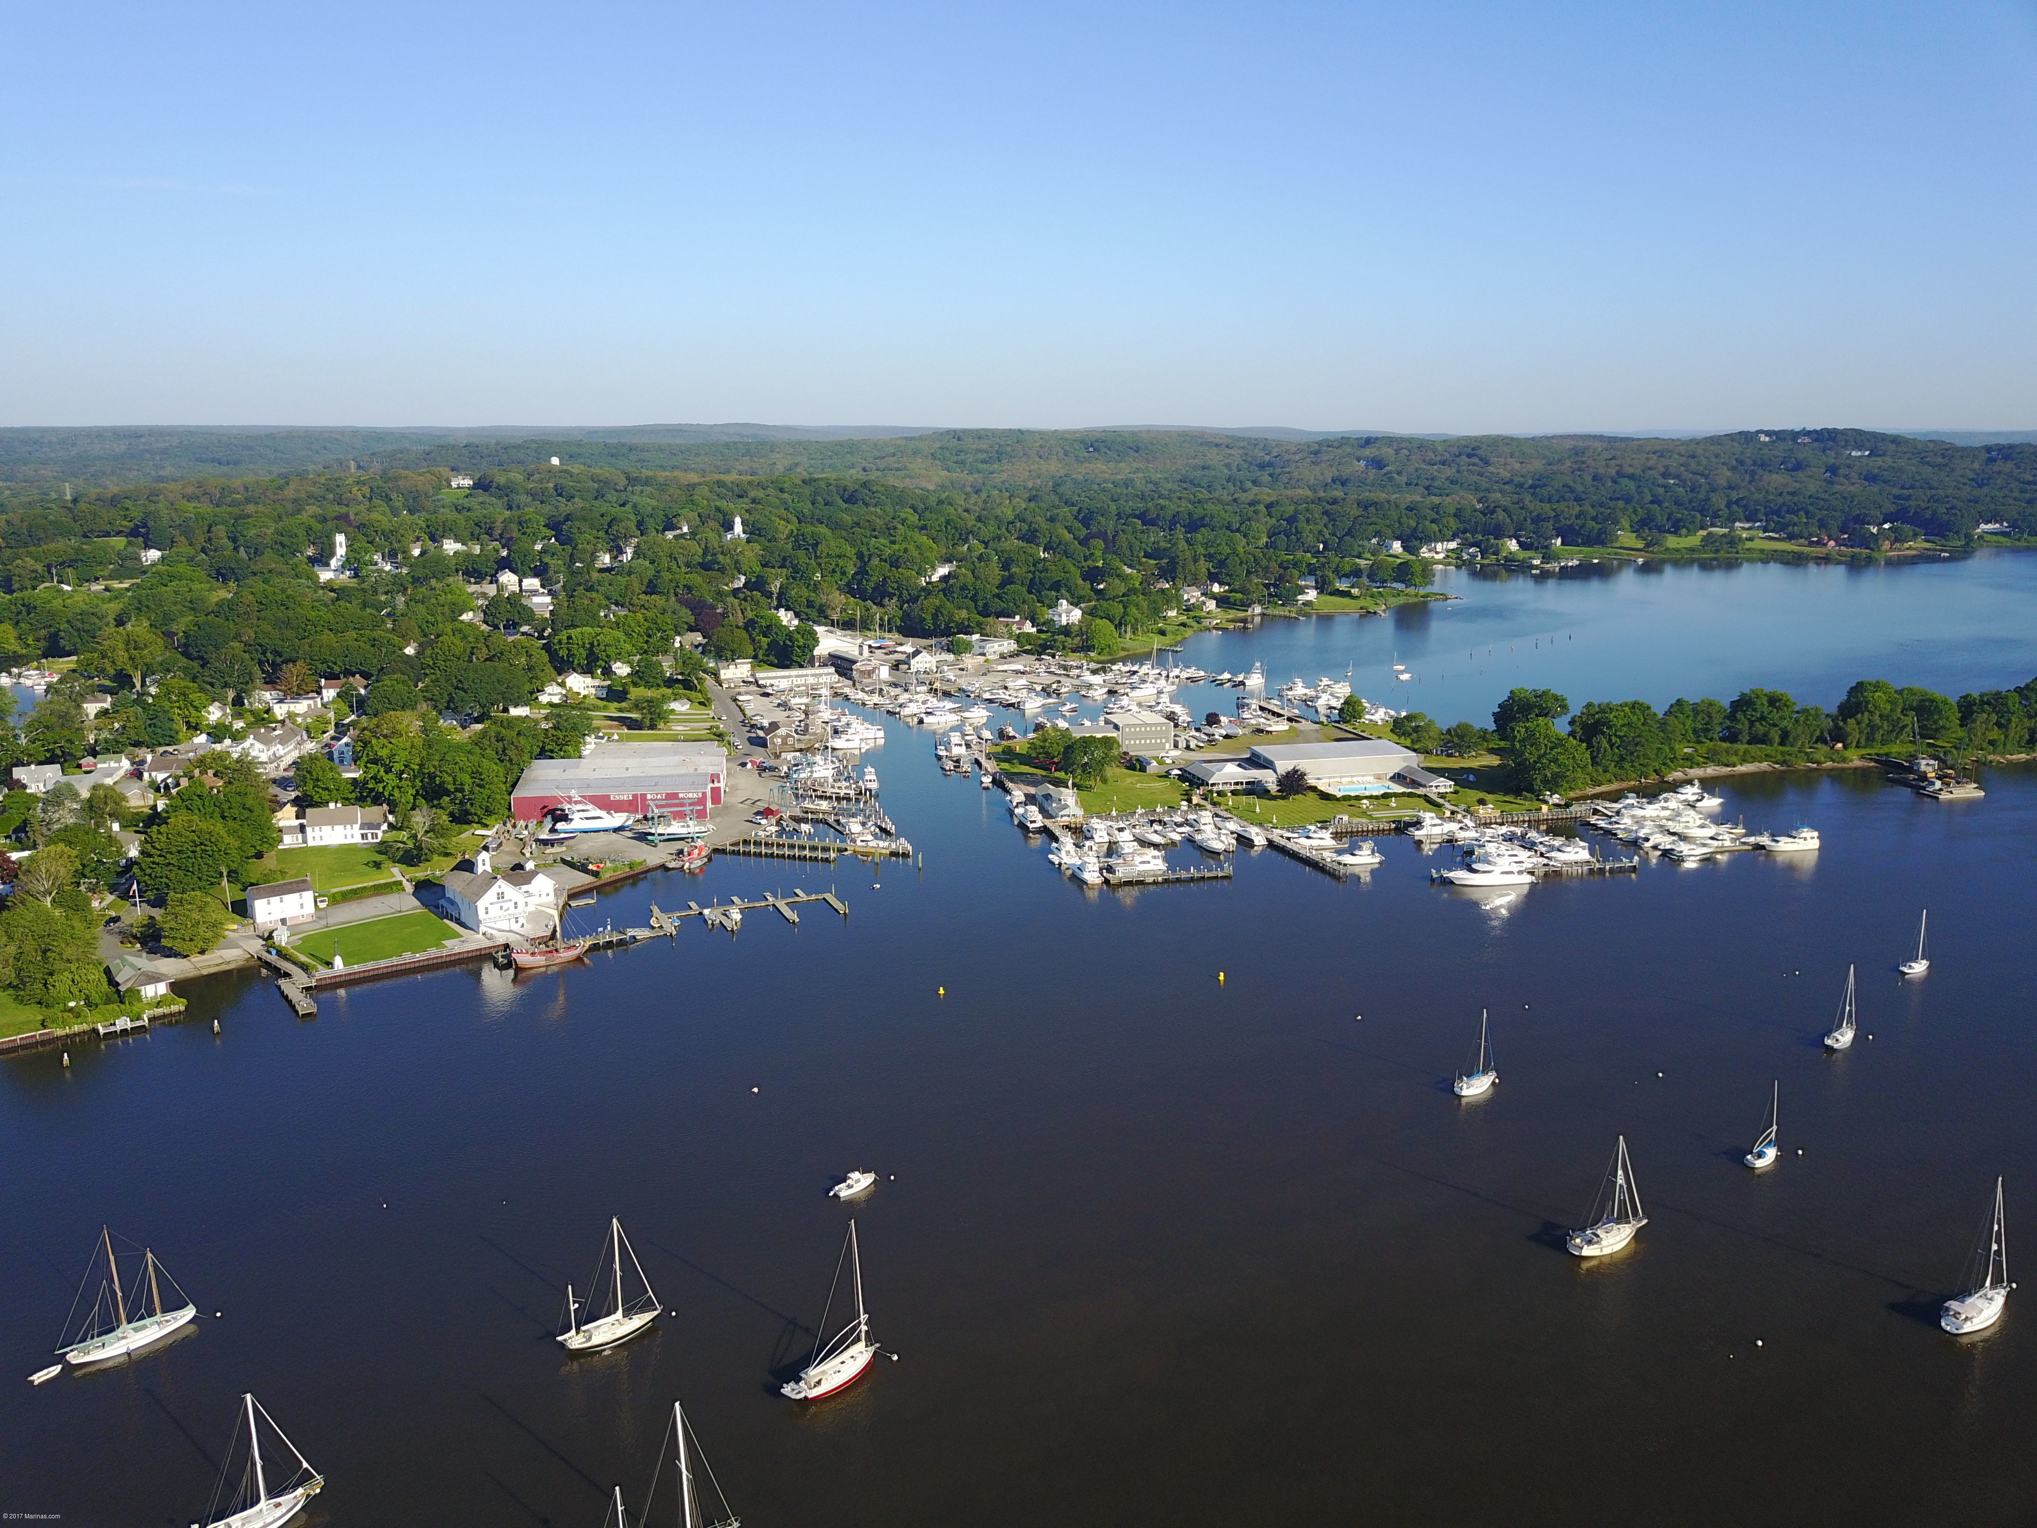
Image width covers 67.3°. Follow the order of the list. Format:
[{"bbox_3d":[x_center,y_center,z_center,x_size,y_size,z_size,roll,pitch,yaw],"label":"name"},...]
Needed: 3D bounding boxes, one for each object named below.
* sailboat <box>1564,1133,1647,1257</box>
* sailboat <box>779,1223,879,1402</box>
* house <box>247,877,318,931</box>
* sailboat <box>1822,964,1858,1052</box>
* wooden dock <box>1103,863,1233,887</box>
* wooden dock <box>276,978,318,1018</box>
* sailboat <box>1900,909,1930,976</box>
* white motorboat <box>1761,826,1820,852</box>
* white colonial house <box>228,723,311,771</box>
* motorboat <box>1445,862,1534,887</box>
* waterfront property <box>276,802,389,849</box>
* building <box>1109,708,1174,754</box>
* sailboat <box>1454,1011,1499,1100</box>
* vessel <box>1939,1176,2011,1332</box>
[{"bbox_3d":[74.394,53.778,191.397,11.600,13.800,3.500,-6,14,-25],"label":"sailboat"},{"bbox_3d":[-20.550,61.070,172.080,12.100,18.200,3.700,-10,16,-40],"label":"sailboat"},{"bbox_3d":[-157.860,29.400,327.870,11.600,9.000,8.200,-9,15,-36],"label":"house"},{"bbox_3d":[137.940,40.169,254.907,8.500,13.600,2.800,-9,15,-35],"label":"sailboat"},{"bbox_3d":[34.331,24.998,349.400,29.000,2.800,3.000,-3,13,-14],"label":"wooden dock"},{"bbox_3d":[-136.070,44.060,288.460,2.800,2.000,19.000,-9,15,-35],"label":"wooden dock"},{"bbox_3d":[170.550,33.437,289.864,7.500,12.000,2.500,-5,13,-23],"label":"sailboat"},{"bbox_3d":[201.950,18.990,400.000,14.400,5.900,4.500,-1,12,-7],"label":"white motorboat"},{"bbox_3d":[-235.290,-5.880,478.060,14.500,10.500,29.000,-1,12,-3],"label":"white colonial house"},{"bbox_3d":[106.800,24.567,346.704,19.000,5.000,5.200,-1,12,-7],"label":"motorboat"},{"bbox_3d":[-164.838,14.244,369.251,24.000,8.800,10.000,-3,13,-15],"label":"waterfront property"},{"bbox_3d":[38.547,-10.214,488.340,16.000,8.600,18.500,-3,13,-15],"label":"building"},{"bbox_3d":[71.634,44.348,237.110,8.900,12.800,2.800,-7,14,-31],"label":"sailboat"},{"bbox_3d":[111.302,55.936,175.606,12.000,16.400,3.500,-7,14,-30],"label":"vessel"}]

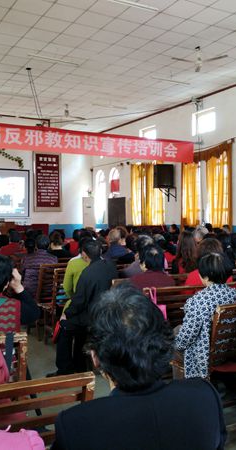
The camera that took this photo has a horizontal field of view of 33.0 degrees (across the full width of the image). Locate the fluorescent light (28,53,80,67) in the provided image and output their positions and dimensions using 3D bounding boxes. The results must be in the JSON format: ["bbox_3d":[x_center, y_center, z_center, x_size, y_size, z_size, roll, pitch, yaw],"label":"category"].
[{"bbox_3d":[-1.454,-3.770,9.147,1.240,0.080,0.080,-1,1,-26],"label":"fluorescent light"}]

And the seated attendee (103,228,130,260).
[{"bbox_3d":[-0.054,0.700,5.281,0.520,1.310,0.720,-1,1,-14],"label":"seated attendee"}]

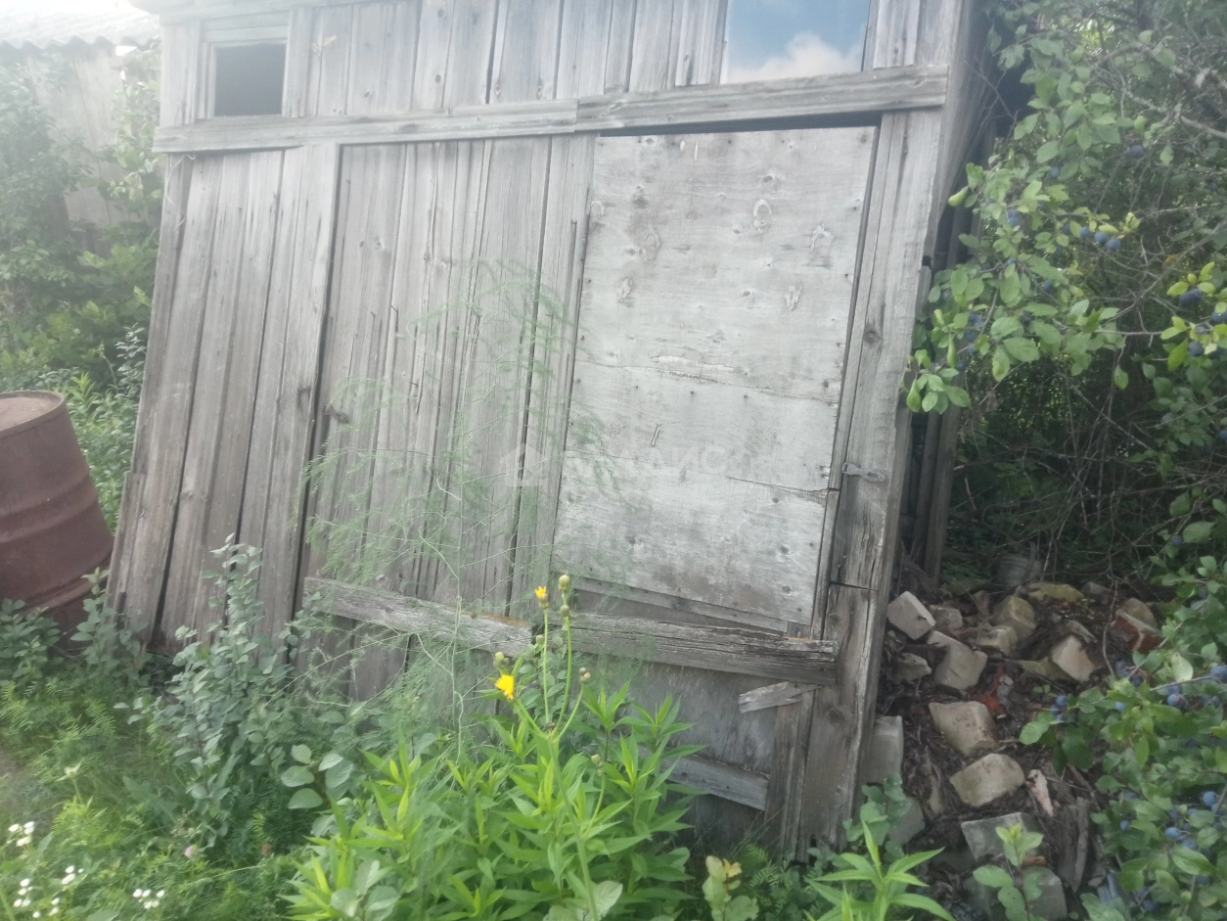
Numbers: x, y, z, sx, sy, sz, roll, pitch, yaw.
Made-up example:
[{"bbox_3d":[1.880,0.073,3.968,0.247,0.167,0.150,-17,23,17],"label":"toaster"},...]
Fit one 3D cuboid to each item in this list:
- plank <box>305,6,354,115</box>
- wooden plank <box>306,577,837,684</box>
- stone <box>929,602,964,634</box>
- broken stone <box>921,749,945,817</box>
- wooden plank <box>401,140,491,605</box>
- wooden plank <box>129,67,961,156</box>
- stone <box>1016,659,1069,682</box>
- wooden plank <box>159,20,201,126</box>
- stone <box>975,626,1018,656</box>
[{"bbox_3d":[-0.773,-1.086,2.693,0.159,0.300,0.022,9,9,29],"label":"plank"},{"bbox_3d":[-0.223,0.425,2.484,1.580,0.125,0.035,2,5,30],"label":"wooden plank"},{"bbox_3d":[1.004,0.476,3.000,0.100,0.075,0.085,-6,23,-10],"label":"stone"},{"bbox_3d":[0.798,0.808,2.480,0.058,0.100,0.125,4,13,18],"label":"broken stone"},{"bbox_3d":[-0.504,-0.250,2.976,0.120,1.452,0.025,5,-1,26],"label":"wooden plank"},{"bbox_3d":[-0.422,-1.012,2.951,2.722,0.102,0.030,6,0,26],"label":"wooden plank"},{"bbox_3d":[1.167,0.572,2.700,0.125,0.050,0.075,4,17,12],"label":"stone"},{"bbox_3d":[-1.552,-1.383,3.563,0.150,0.381,0.025,-2,-4,26],"label":"wooden plank"},{"bbox_3d":[1.215,0.571,3.150,0.099,0.069,0.091,-3,12,-15],"label":"stone"}]

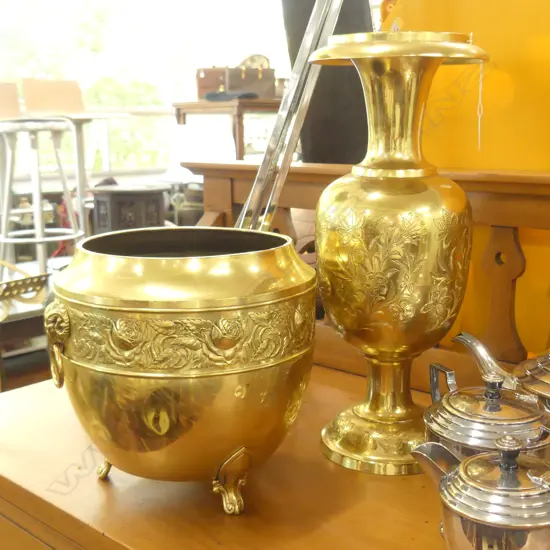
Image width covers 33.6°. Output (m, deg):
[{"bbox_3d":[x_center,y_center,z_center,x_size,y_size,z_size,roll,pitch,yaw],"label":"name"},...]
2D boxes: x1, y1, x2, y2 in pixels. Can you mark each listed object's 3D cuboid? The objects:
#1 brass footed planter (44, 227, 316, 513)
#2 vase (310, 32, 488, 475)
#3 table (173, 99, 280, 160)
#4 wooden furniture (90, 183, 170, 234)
[{"bbox_3d":[-0.083,0.085,0.884,0.270,0.242,0.250,0,10,0],"label":"brass footed planter"},{"bbox_3d":[0.124,-0.025,0.952,0.181,0.434,0.181,1,10,7],"label":"vase"},{"bbox_3d":[-0.119,-0.713,5.881,0.720,0.790,1.469,-4,11,-20],"label":"table"},{"bbox_3d":[-0.695,-0.216,4.433,0.382,0.420,0.351,-2,10,-9],"label":"wooden furniture"}]

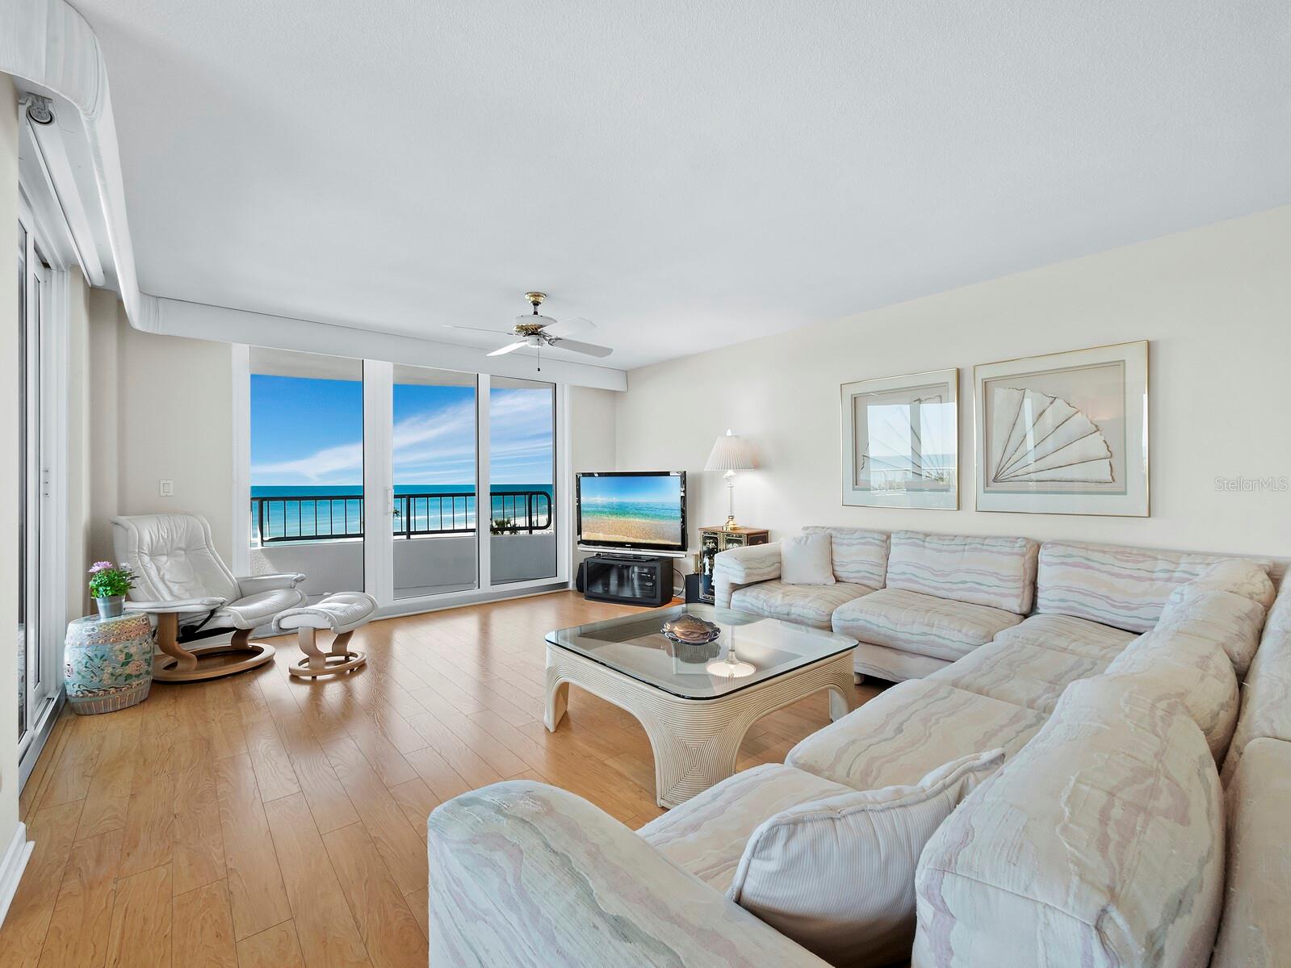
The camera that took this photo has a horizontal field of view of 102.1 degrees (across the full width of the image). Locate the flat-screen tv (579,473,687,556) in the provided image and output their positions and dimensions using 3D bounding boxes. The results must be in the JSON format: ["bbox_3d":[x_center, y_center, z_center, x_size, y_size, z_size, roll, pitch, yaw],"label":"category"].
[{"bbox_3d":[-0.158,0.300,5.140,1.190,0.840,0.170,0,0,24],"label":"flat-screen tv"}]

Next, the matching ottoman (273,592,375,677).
[{"bbox_3d":[-1.995,0.948,3.320,0.410,0.425,0.540,0,0,-6],"label":"matching ottoman"}]

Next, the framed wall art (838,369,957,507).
[{"bbox_3d":[1.767,-0.292,3.679,0.035,0.917,0.794,0,0,-42],"label":"framed wall art"}]

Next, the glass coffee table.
[{"bbox_3d":[0.246,0.941,2.451,1.085,0.430,1.075,0,0,-42],"label":"glass coffee table"}]

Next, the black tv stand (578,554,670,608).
[{"bbox_3d":[-0.158,0.952,5.170,0.780,0.400,0.400,0,0,23],"label":"black tv stand"}]

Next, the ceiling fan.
[{"bbox_3d":[-0.730,-1.020,3.485,1.190,0.500,1.190,0,0,-42],"label":"ceiling fan"}]

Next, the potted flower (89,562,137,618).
[{"bbox_3d":[-2.842,0.558,2.785,0.185,0.295,0.185,0,0,3],"label":"potted flower"}]

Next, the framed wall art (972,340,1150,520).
[{"bbox_3d":[2.364,-0.286,3.018,0.035,0.917,0.797,0,0,-42],"label":"framed wall art"}]

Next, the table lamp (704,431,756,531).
[{"bbox_3d":[0.734,-0.035,4.524,0.455,0.878,0.455,0,0,0],"label":"table lamp"}]

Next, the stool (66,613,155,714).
[{"bbox_3d":[-2.820,0.935,2.756,0.330,0.450,0.330,0,0,-42],"label":"stool"}]

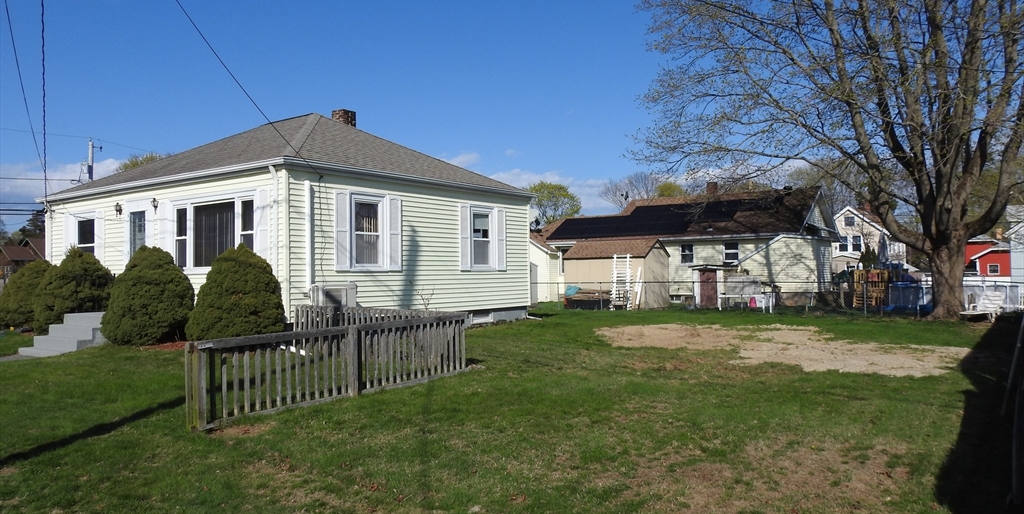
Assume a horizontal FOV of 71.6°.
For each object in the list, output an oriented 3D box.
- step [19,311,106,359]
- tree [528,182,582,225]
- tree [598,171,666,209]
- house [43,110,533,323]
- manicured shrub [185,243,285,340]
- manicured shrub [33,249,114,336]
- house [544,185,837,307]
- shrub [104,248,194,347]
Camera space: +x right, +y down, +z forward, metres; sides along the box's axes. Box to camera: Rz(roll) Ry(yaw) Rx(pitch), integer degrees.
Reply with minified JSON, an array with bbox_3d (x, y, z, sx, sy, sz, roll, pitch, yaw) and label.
[{"bbox_3d":[-8.185,1.485,13.781,1.740,0.760,1.800,-2,-2,34],"label":"step"},{"bbox_3d":[3.154,-1.433,53.885,4.800,8.780,4.800,-2,-2,34],"label":"tree"},{"bbox_3d":[11.043,-2.263,63.858,6.800,10.890,6.800,-2,-2,34],"label":"tree"},{"bbox_3d":[-5.367,-0.964,17.555,9.400,5.350,7.900,-2,-2,34],"label":"house"},{"bbox_3d":[-4.269,0.621,11.186,1.580,1.660,1.580,-2,-2,34],"label":"manicured shrub"},{"bbox_3d":[-9.227,0.751,14.865,1.700,1.820,1.650,-2,-2,34],"label":"manicured shrub"},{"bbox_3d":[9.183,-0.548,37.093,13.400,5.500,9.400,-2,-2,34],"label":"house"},{"bbox_3d":[-6.492,0.668,12.700,1.650,1.750,1.650,-2,-2,34],"label":"shrub"}]

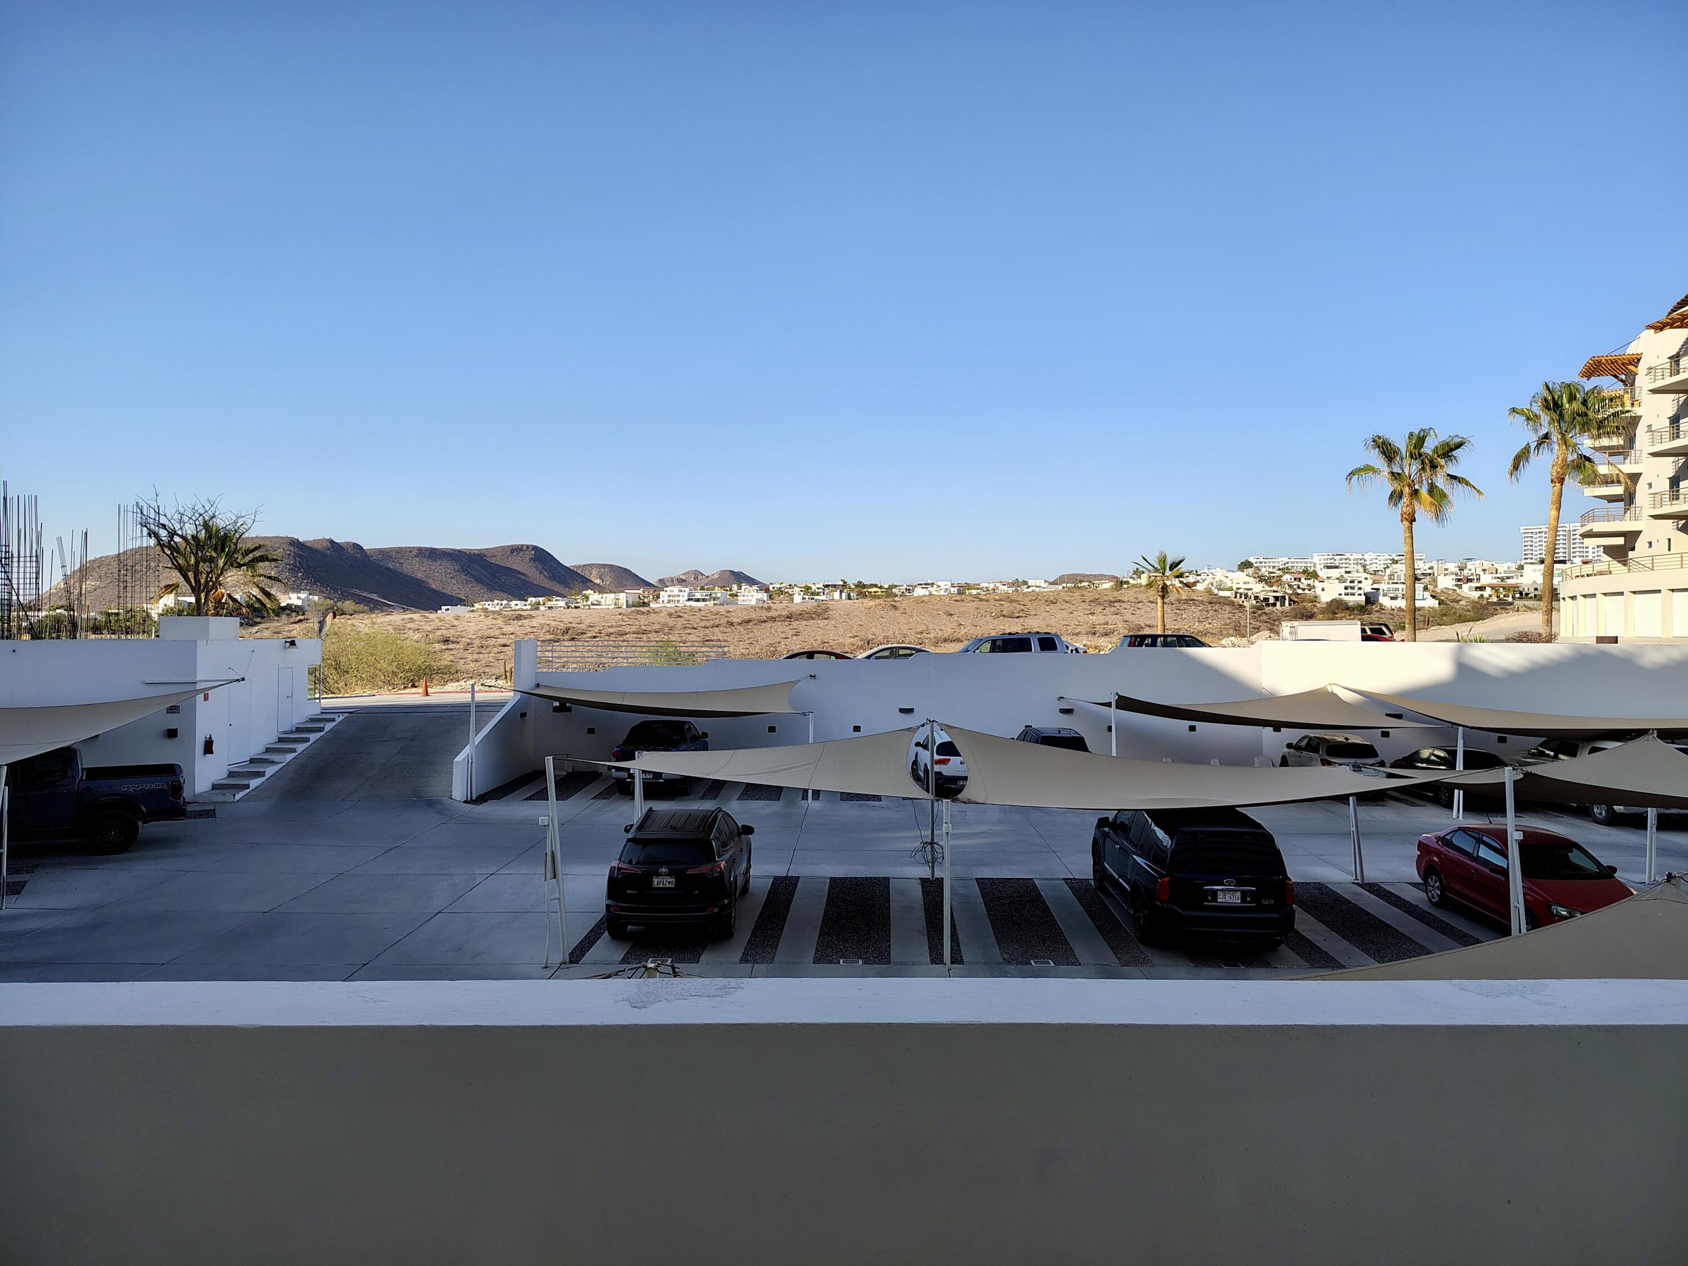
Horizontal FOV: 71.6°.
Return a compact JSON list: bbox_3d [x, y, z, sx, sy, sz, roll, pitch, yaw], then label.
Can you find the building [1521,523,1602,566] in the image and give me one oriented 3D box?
[{"bbox_3d":[539.995,-64.096,877.119,53.000,33.000,20.000,1,1,34],"label":"building"}]

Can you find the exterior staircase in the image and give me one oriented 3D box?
[{"bbox_3d":[-15.550,3.360,32.500,1.100,1.750,6.600,0,0,2],"label":"exterior staircase"}]

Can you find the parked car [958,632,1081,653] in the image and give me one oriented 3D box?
[{"bbox_3d":[5.500,0.930,41.000,5.000,1.880,1.950,0,0,-1],"label":"parked car"}]

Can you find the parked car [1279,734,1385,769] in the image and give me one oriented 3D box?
[{"bbox_3d":[13.000,3.400,31.800,1.790,1.640,4.350,0,0,3],"label":"parked car"}]

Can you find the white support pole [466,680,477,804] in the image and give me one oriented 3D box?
[{"bbox_3d":[-9.058,2.693,28.604,0.100,2.875,0.100,1,1,0],"label":"white support pole"}]

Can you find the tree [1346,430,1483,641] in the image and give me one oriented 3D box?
[{"bbox_3d":[20.468,-3.431,42.000,4.800,7.760,4.600,0,0,0],"label":"tree"}]

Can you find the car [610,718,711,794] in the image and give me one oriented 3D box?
[{"bbox_3d":[-4.780,3.260,31.700,1.860,1.780,5.250,0,0,1],"label":"car"}]

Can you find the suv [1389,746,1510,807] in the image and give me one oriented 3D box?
[{"bbox_3d":[15.089,3.460,28.856,1.820,1.440,4.600,0,1,2],"label":"suv"}]

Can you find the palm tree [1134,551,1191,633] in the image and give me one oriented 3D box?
[{"bbox_3d":[13.308,-0.932,48.991,2.374,4.975,2.374,0,1,0],"label":"palm tree"}]

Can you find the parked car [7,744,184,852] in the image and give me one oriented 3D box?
[{"bbox_3d":[-15.744,3.279,22.640,5.360,1.920,2.030,0,1,-25],"label":"parked car"}]

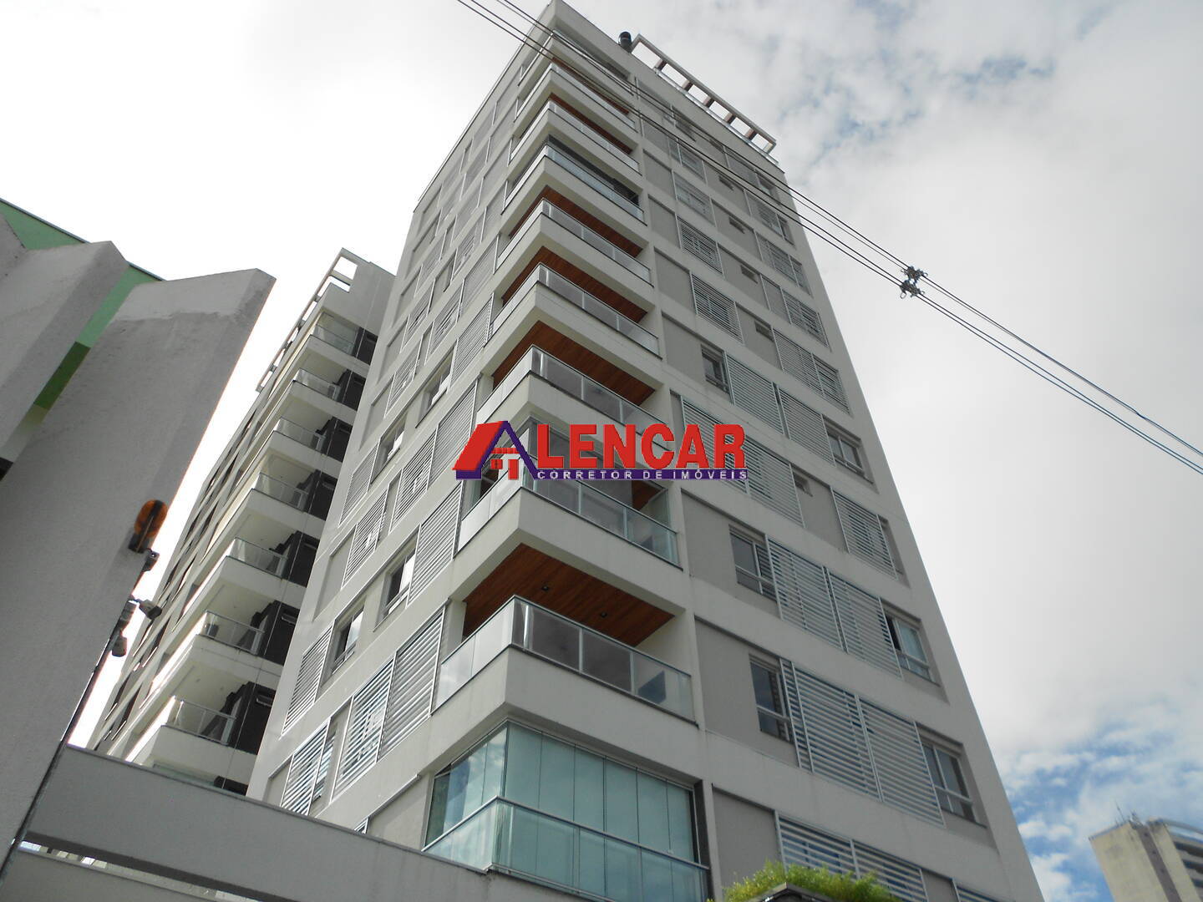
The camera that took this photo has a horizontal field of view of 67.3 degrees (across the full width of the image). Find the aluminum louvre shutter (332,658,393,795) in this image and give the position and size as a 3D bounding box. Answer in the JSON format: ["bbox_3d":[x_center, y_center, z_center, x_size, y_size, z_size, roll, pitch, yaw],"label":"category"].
[{"bbox_3d":[-3.931,4.611,15.029,0.059,2.029,1.604,29,-54,-25],"label":"aluminum louvre shutter"}]

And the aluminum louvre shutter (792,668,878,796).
[{"bbox_3d":[3.883,4.658,15.013,1.624,1.975,0.060,28,-54,-24],"label":"aluminum louvre shutter"}]

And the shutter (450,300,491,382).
[{"bbox_3d":[-2.861,-2.426,20.202,0.060,1.975,1.592,28,-54,-24],"label":"shutter"}]

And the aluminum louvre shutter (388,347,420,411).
[{"bbox_3d":[-5.300,-2.006,24.488,0.060,1.975,1.563,28,-54,-24],"label":"aluminum louvre shutter"}]

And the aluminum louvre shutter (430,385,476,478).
[{"bbox_3d":[-3.037,-0.375,18.536,0.060,2.044,1.576,29,-54,-24],"label":"aluminum louvre shutter"}]

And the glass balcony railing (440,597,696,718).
[{"bbox_3d":[-0.511,3.590,13.299,3.237,0.911,2.049,29,-54,-25],"label":"glass balcony railing"}]

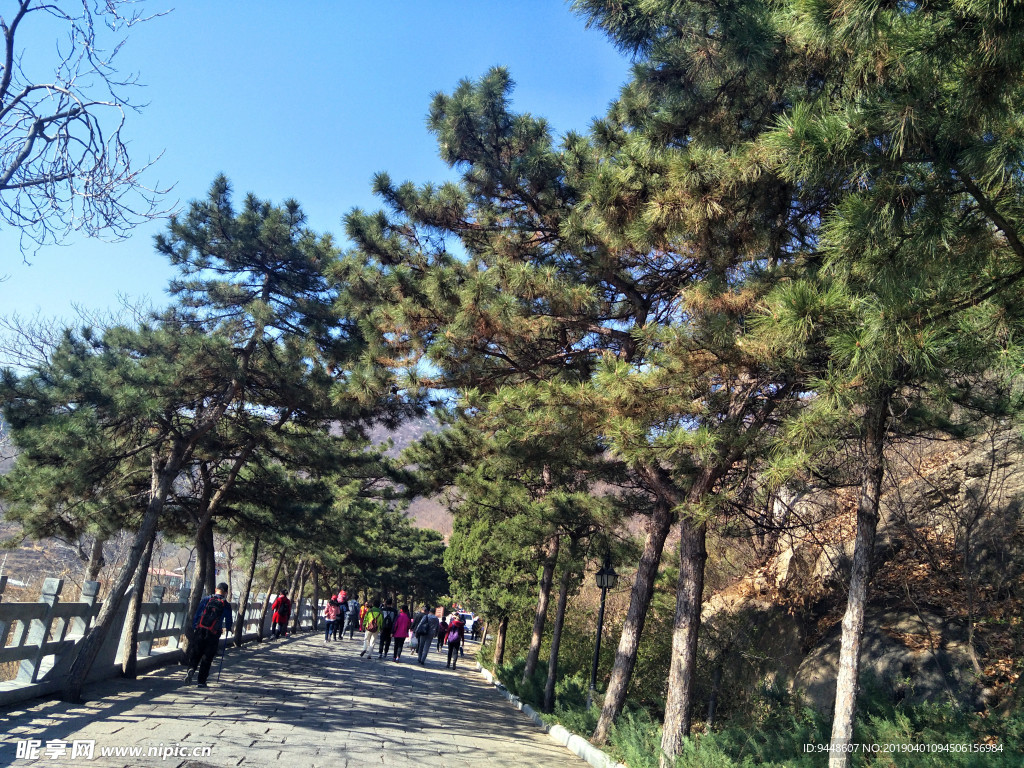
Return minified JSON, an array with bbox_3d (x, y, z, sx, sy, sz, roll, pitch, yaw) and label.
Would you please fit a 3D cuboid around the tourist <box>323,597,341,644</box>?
[{"bbox_3d":[-6.387,8.304,25.089,0.520,1.580,0.420,10,-14,-5],"label":"tourist"}]

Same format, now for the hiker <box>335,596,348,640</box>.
[{"bbox_3d":[-6.211,8.481,25.787,0.520,1.569,0.420,10,-14,-5],"label":"hiker"}]

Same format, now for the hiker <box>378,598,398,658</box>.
[{"bbox_3d":[-3.938,7.661,22.206,0.560,1.721,0.480,10,-14,-4],"label":"hiker"}]

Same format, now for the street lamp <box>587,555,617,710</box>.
[{"bbox_3d":[2.017,5.722,16.413,0.500,3.459,0.500,8,-14,2],"label":"street lamp"}]

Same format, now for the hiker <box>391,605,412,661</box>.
[{"bbox_3d":[-3.361,7.561,21.495,0.550,1.634,0.420,10,-14,-4],"label":"hiker"}]

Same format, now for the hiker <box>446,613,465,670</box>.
[{"bbox_3d":[-1.695,7.788,21.494,0.560,1.621,0.450,9,-14,-3],"label":"hiker"}]

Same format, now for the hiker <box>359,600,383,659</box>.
[{"bbox_3d":[-4.248,7.512,21.699,0.560,1.663,0.520,10,-14,-5],"label":"hiker"}]

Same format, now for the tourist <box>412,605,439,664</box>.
[{"bbox_3d":[-2.626,7.817,22.001,0.600,1.681,0.450,10,-14,-4],"label":"tourist"}]

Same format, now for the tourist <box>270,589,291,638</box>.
[{"bbox_3d":[-8.256,8.235,25.398,0.620,1.654,0.470,15,-15,-24],"label":"tourist"}]

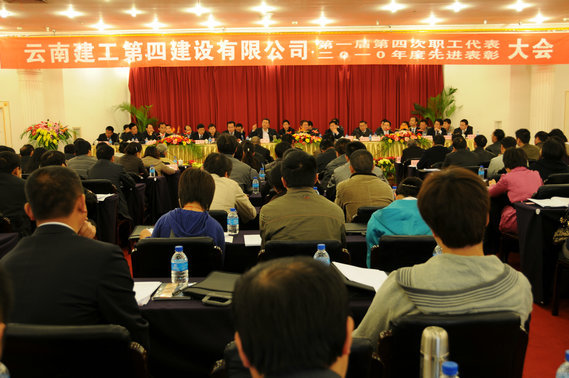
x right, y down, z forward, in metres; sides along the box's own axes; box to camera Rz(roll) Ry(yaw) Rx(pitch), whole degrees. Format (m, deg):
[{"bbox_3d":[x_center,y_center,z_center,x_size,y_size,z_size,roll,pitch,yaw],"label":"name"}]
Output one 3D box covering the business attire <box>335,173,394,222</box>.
[{"bbox_3d":[0.589,0.187,4.536,0.480,0.620,0.420,-1,7,0],"label":"business attire"}]

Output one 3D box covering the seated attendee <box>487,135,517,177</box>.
[{"bbox_3d":[2.341,0.075,6.658,0.500,1.263,0.780,-2,6,-17],"label":"seated attendee"}]

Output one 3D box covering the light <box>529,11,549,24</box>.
[{"bbox_3d":[6.066,-4.062,14.686,0.220,0.120,0.220,-1,6,0],"label":"light"}]

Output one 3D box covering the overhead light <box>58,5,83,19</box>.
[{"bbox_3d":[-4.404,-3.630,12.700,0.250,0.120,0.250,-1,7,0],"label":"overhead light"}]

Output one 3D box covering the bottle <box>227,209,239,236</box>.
[{"bbox_3d":[-0.321,0.199,3.800,0.068,0.162,0.068,-1,6,0],"label":"bottle"}]

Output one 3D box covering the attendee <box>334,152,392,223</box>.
[{"bbox_3d":[0.600,0.318,4.620,0.500,1.220,0.700,-1,7,0],"label":"attendee"}]

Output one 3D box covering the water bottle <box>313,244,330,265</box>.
[{"bbox_3d":[0.155,0.304,2.540,0.066,0.157,0.066,0,6,0],"label":"water bottle"}]

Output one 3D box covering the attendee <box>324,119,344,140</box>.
[{"bbox_3d":[1.132,-0.939,13.769,0.520,1.200,0.650,-1,7,0],"label":"attendee"}]

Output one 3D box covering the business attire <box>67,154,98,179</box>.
[{"bbox_3d":[-2.346,-0.090,7.236,0.480,0.620,0.400,0,7,6],"label":"business attire"}]

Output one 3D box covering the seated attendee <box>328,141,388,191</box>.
[{"bbox_3d":[0.633,0.216,5.362,0.500,1.268,0.780,-1,6,-8],"label":"seated attendee"}]

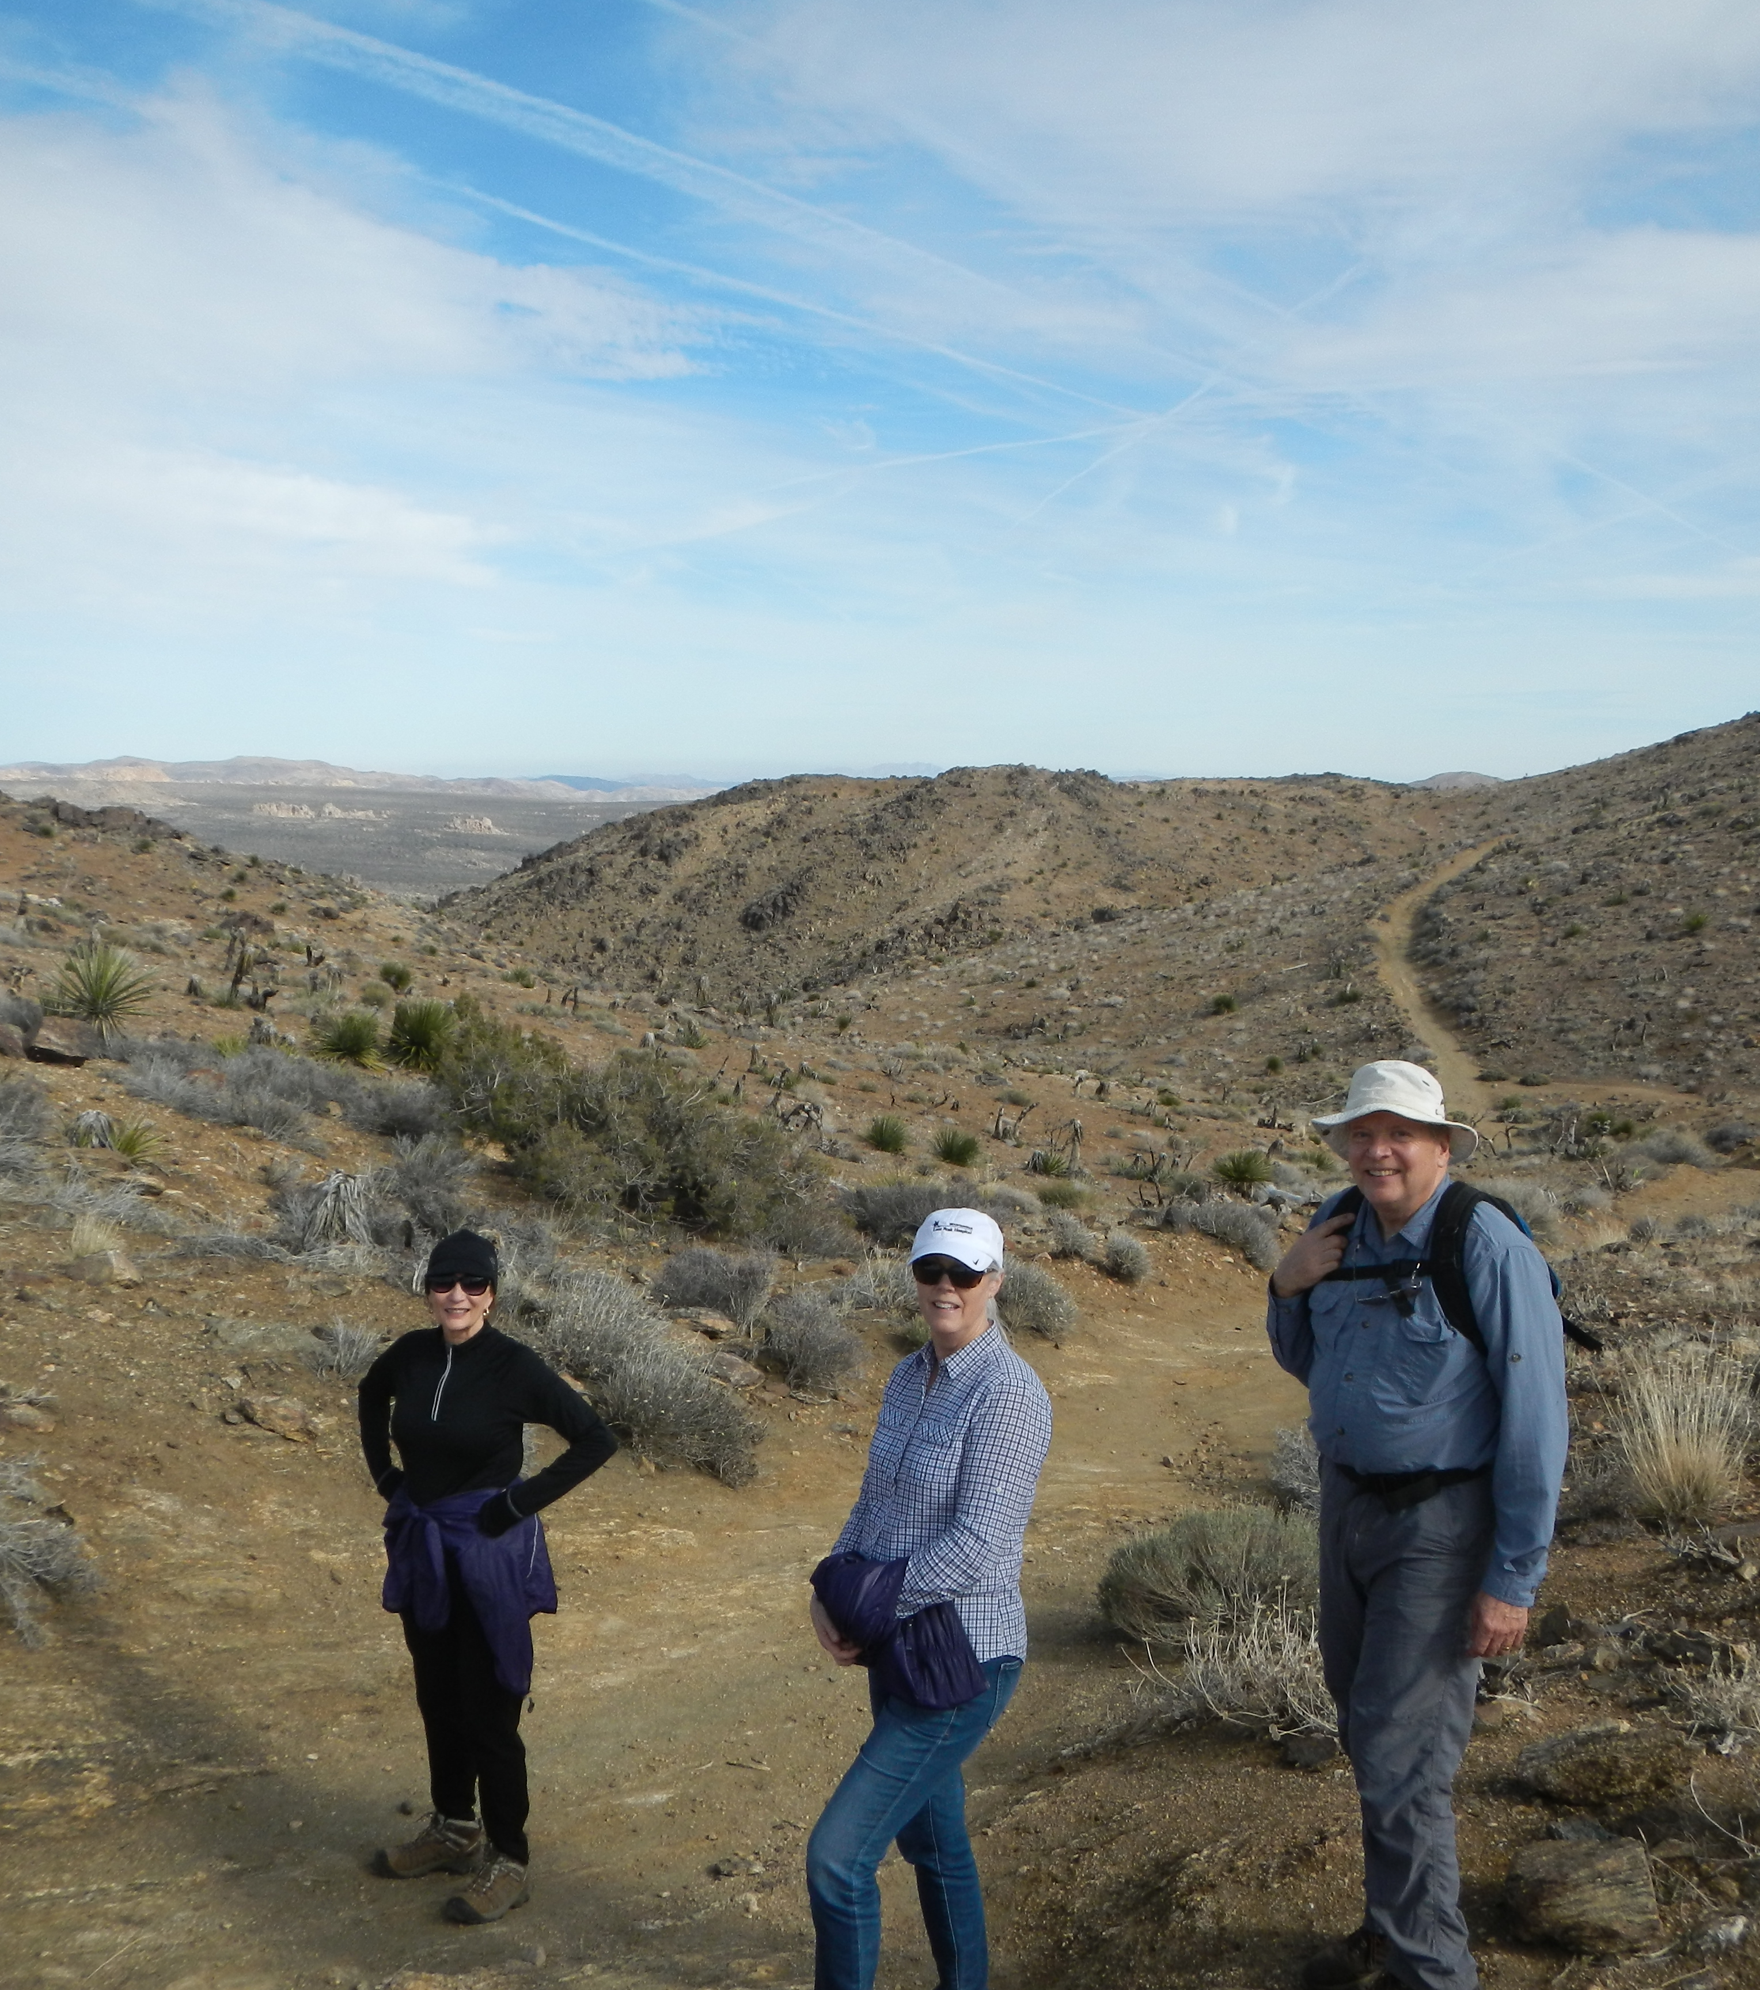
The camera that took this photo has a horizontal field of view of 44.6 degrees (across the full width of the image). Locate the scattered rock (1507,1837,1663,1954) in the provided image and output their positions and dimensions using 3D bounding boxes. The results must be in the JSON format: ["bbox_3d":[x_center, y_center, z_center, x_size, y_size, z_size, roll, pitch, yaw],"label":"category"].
[{"bbox_3d":[1.410,1.798,4.300,0.310,0.160,0.250,2,6,18],"label":"scattered rock"}]

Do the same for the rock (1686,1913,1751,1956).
[{"bbox_3d":[1.660,1.861,4.250,0.131,0.060,0.105,2,6,22],"label":"rock"}]

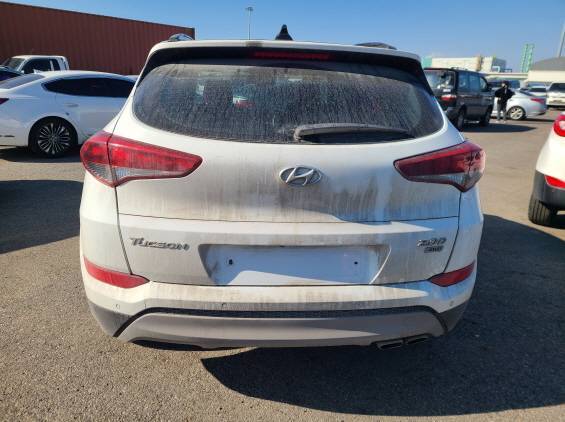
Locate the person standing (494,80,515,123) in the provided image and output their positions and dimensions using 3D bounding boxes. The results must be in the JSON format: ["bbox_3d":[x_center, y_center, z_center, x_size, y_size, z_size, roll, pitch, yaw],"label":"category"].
[{"bbox_3d":[9.660,-4.695,18.361,0.620,1.730,0.360,11,19,26],"label":"person standing"}]

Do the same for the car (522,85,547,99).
[{"bbox_3d":[21.904,-10.059,36.901,1.830,1.500,4.600,13,20,31],"label":"car"}]

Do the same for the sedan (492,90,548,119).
[{"bbox_3d":[10.471,-5.460,21.386,4.850,1.470,1.850,15,21,34],"label":"sedan"}]

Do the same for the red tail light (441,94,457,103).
[{"bbox_3d":[5.224,-3.540,13.334,0.420,0.240,0.220,15,21,35],"label":"red tail light"}]

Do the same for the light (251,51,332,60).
[{"bbox_3d":[0.045,-0.667,1.815,0.350,0.035,0.040,1,17,-6],"label":"light"}]

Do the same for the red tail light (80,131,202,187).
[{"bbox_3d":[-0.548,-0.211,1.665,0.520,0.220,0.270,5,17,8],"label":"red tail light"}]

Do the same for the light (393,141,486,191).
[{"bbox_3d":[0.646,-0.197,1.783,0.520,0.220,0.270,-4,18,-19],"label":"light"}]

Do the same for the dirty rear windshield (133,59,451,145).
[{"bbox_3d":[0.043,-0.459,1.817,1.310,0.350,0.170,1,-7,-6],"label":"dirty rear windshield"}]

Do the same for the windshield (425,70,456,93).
[{"bbox_3d":[4.848,-4.206,13.604,1.350,0.620,0.150,15,11,35],"label":"windshield"}]

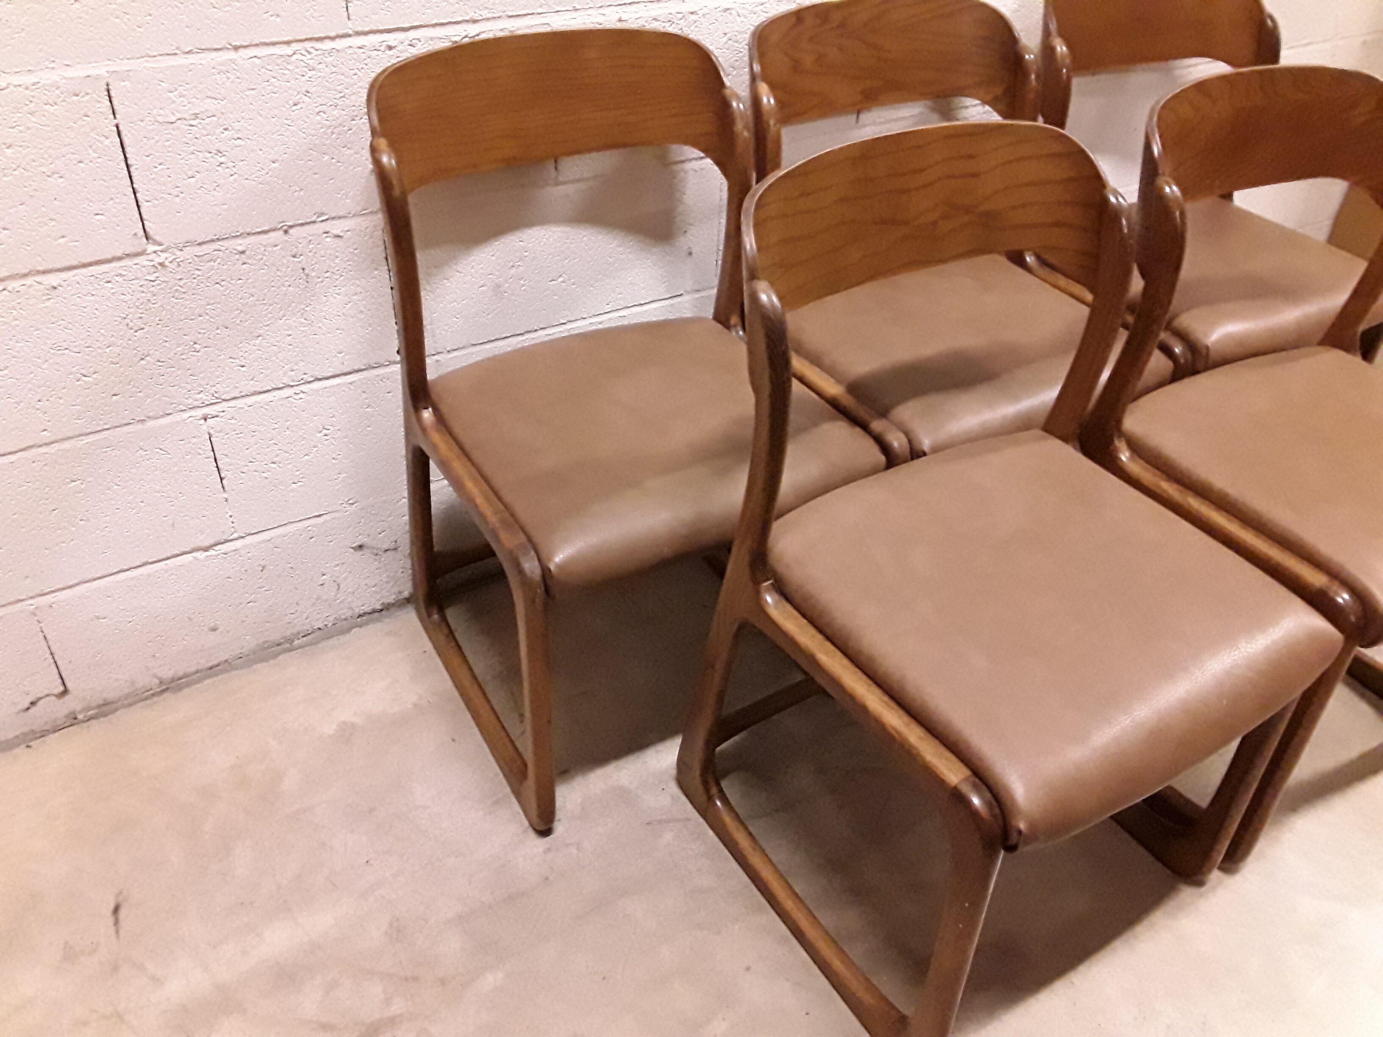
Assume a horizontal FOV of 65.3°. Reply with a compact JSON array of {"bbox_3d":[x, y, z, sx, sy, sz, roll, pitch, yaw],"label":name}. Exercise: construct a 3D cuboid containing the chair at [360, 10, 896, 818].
[{"bbox_3d":[-0.069,-0.116,1.291,0.473,0.808,0.478,-18,41,-25],"label":"chair"}]

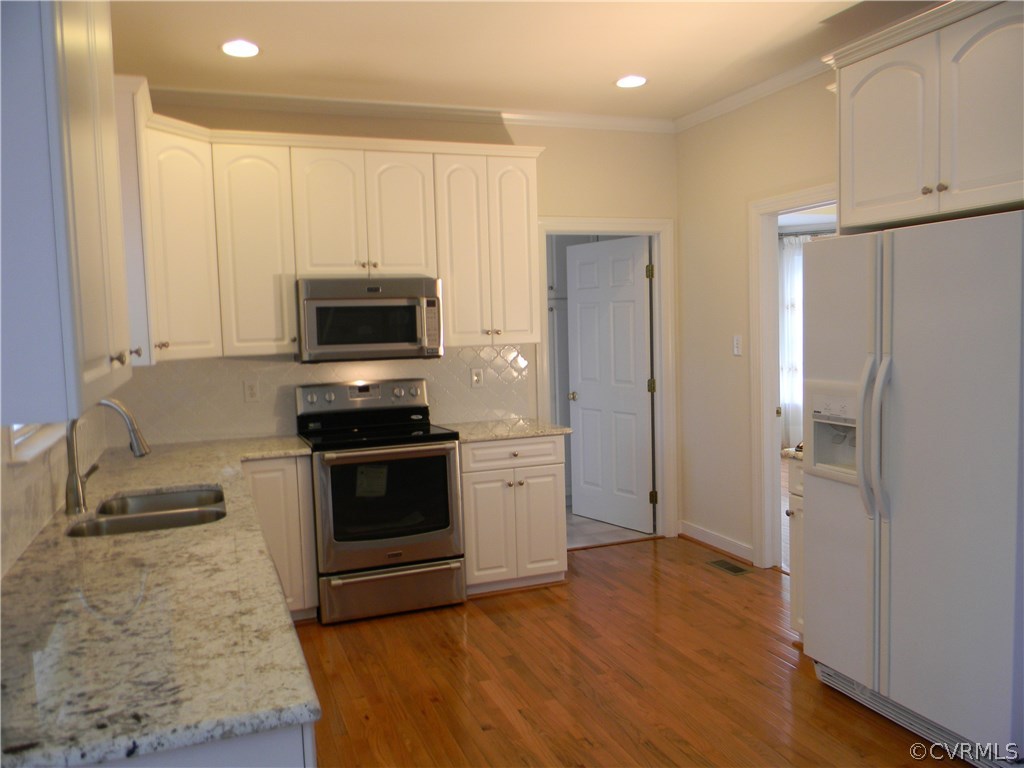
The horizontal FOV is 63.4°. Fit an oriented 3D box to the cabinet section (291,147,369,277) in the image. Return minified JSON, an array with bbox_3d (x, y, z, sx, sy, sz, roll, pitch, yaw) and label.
[{"bbox_3d":[-1.005,-0.904,4.492,0.380,0.668,0.320,-3,5,-21],"label":"cabinet section"}]

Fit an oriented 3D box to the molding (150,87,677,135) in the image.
[{"bbox_3d":[-0.531,-1.589,4.855,3.495,0.075,0.070,-3,5,-20],"label":"molding"}]

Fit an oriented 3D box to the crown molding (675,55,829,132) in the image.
[{"bbox_3d":[1.315,-1.606,4.721,0.070,0.068,1.495,-3,5,-20],"label":"crown molding"}]

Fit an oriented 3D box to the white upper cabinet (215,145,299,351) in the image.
[{"bbox_3d":[-1.363,-0.694,4.397,0.363,1.065,0.330,-3,5,-20],"label":"white upper cabinet"}]

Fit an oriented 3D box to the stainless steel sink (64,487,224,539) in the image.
[{"bbox_3d":[-1.254,0.555,2.928,0.460,0.200,0.740,-3,5,-20],"label":"stainless steel sink"}]

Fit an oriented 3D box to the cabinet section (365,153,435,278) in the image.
[{"bbox_3d":[-0.650,-0.923,4.625,0.381,0.668,0.320,-3,5,-21],"label":"cabinet section"}]

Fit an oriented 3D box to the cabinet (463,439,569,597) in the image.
[{"bbox_3d":[-0.090,0.703,4.819,0.608,0.879,0.610,-3,5,-20],"label":"cabinet"}]

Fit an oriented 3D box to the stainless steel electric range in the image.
[{"bbox_3d":[-0.718,0.593,4.520,0.755,1.180,0.675,-3,5,-20],"label":"stainless steel electric range"}]

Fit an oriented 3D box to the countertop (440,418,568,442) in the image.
[{"bbox_3d":[-0.092,0.268,4.837,0.673,0.033,0.646,-3,5,-20],"label":"countertop"}]

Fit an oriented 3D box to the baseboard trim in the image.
[{"bbox_3d":[1.306,1.014,5.319,0.020,0.108,0.785,-3,5,-20],"label":"baseboard trim"}]

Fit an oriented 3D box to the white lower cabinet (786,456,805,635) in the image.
[{"bbox_3d":[1.553,0.750,3.653,0.615,0.875,0.240,-3,5,-20],"label":"white lower cabinet"}]

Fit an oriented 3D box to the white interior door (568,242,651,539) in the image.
[{"bbox_3d":[0.694,0.005,5.955,0.036,2.030,0.800,-5,6,-37],"label":"white interior door"}]

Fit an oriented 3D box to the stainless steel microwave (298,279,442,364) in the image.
[{"bbox_3d":[-0.815,-0.362,4.655,0.760,0.427,0.400,-3,5,-20],"label":"stainless steel microwave"}]

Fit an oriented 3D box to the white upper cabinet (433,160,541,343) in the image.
[{"bbox_3d":[-0.188,-0.770,4.900,0.613,1.075,0.330,-3,5,-20],"label":"white upper cabinet"}]

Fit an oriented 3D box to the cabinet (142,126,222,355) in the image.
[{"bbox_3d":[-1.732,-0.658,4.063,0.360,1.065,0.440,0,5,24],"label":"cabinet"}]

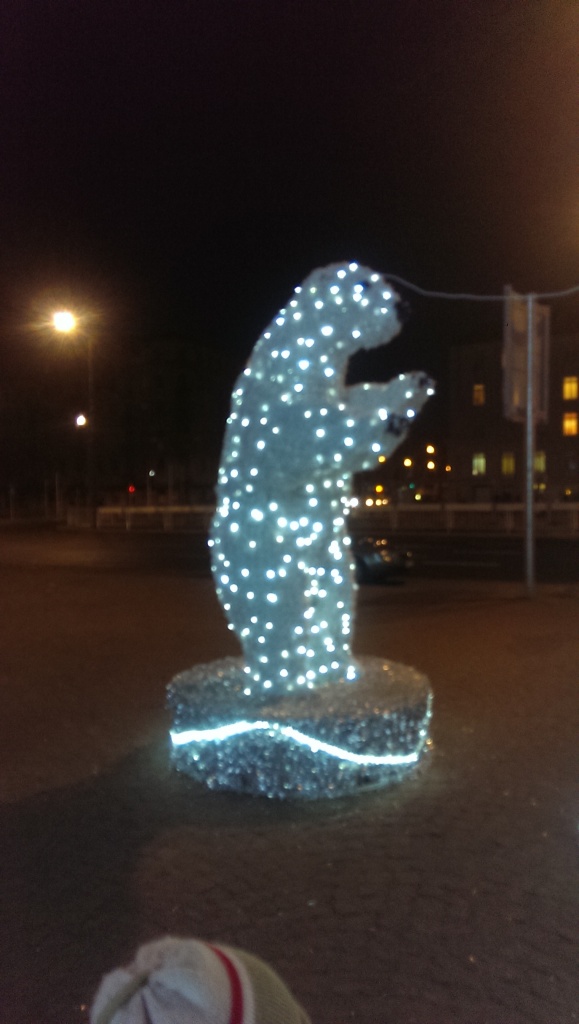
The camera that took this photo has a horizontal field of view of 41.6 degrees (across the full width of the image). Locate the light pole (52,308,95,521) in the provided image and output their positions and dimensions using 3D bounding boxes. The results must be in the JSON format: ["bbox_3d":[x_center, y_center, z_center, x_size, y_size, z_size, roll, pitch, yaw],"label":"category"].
[{"bbox_3d":[-11.300,-4.900,40.000,1.900,11.200,0.400,-1,1,-32],"label":"light pole"}]

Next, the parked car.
[{"bbox_3d":[0.480,0.640,16.700,4.250,1.460,1.750,1,1,34],"label":"parked car"}]

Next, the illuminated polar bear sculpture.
[{"bbox_3d":[0.075,-0.055,4.750,1.620,3.030,1.600,0,1,18],"label":"illuminated polar bear sculpture"}]

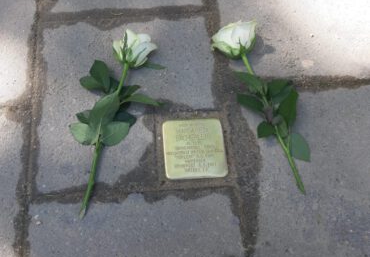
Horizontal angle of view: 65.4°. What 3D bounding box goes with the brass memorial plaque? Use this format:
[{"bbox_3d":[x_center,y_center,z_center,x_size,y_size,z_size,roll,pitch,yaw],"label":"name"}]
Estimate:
[{"bbox_3d":[0.015,0.033,0.466,0.096,0.012,0.096,-4,70,-3],"label":"brass memorial plaque"}]

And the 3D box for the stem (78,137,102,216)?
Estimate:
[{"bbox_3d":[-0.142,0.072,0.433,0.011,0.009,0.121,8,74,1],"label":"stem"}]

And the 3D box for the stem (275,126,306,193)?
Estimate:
[{"bbox_3d":[0.163,0.048,0.450,0.009,0.008,0.114,-17,75,-7],"label":"stem"}]

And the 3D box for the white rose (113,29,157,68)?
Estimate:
[{"bbox_3d":[-0.085,-0.135,0.488,0.071,0.056,0.055,15,76,4],"label":"white rose"}]

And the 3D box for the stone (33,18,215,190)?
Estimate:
[{"bbox_3d":[-0.096,-0.044,0.511,0.294,0.050,0.304,-4,70,-3],"label":"stone"}]

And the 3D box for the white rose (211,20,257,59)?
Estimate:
[{"bbox_3d":[0.086,-0.153,0.498,0.079,0.058,0.056,-14,77,-6],"label":"white rose"}]

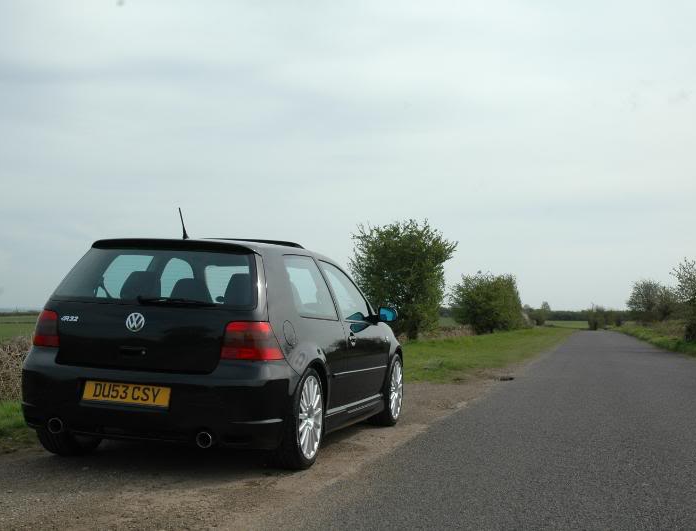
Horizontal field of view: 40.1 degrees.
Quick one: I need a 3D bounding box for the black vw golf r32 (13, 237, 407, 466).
[{"bbox_3d":[-0.689,0.583,7.249,1.800,1.430,4.160,1,-3,15],"label":"black vw golf r32"}]

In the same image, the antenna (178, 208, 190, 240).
[{"bbox_3d":[-1.023,-0.256,5.910,0.035,0.220,0.050,2,28,15],"label":"antenna"}]

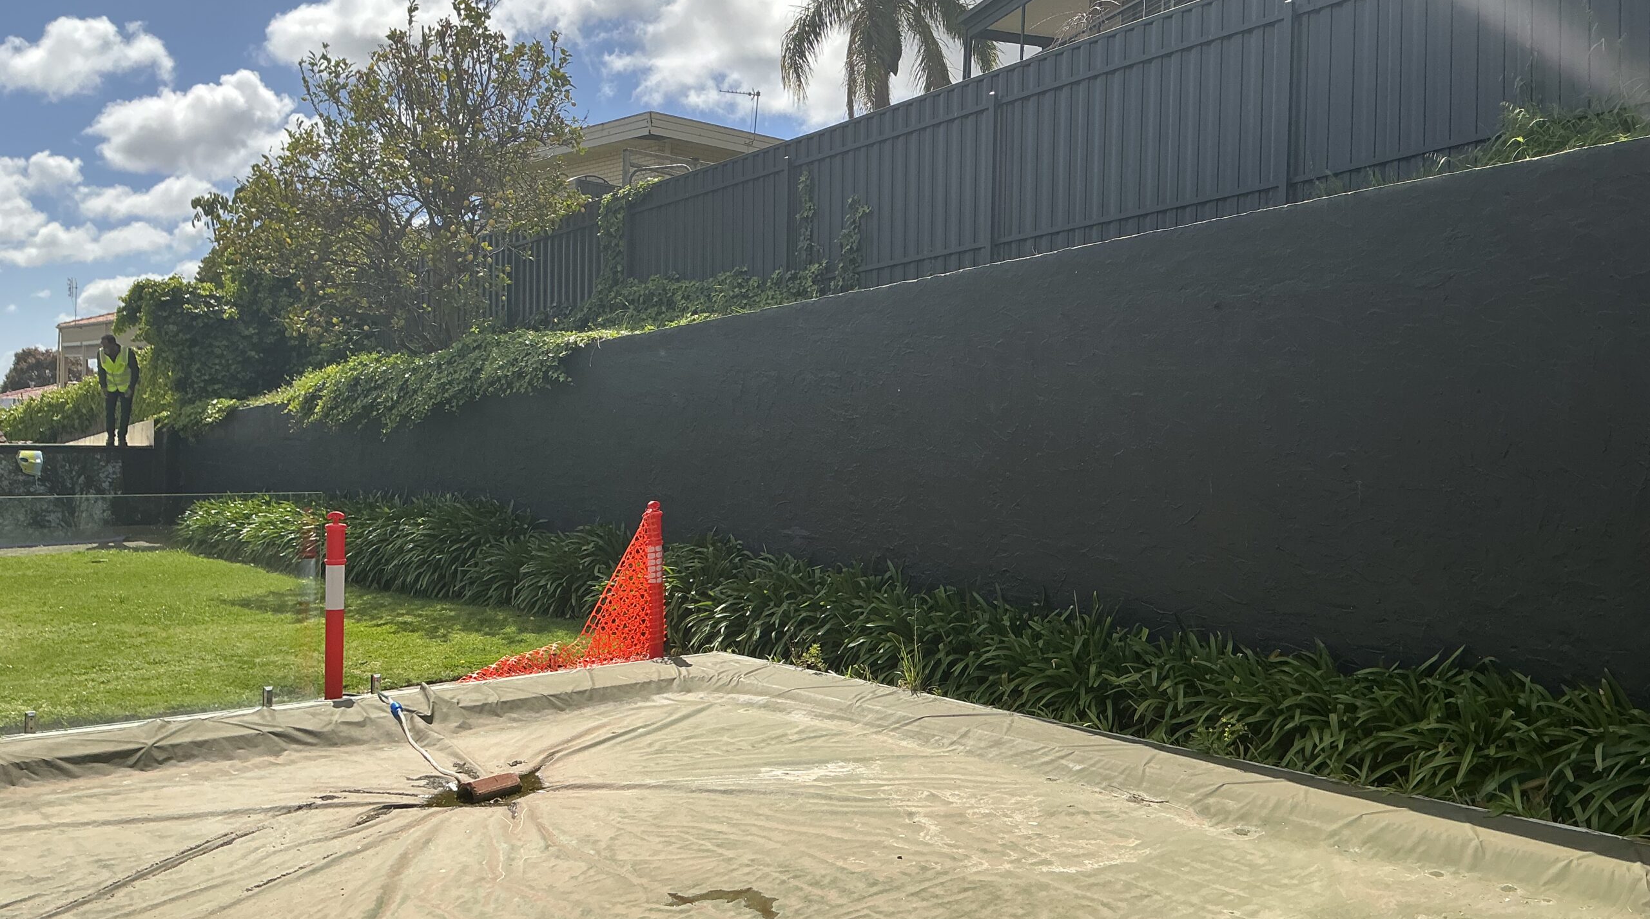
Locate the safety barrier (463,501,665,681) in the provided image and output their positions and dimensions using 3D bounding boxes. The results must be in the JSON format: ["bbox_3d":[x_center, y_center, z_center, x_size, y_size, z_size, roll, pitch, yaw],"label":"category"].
[{"bbox_3d":[-1.800,0.875,9.320,1.540,1.130,0.280,1,1,-43],"label":"safety barrier"}]

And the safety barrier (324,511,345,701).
[{"bbox_3d":[-2.945,0.880,8.030,0.130,1.130,0.130,1,0,-20],"label":"safety barrier"}]

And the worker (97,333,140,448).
[{"bbox_3d":[-10.900,-1.070,20.600,0.630,1.720,0.450,1,1,-25],"label":"worker"}]

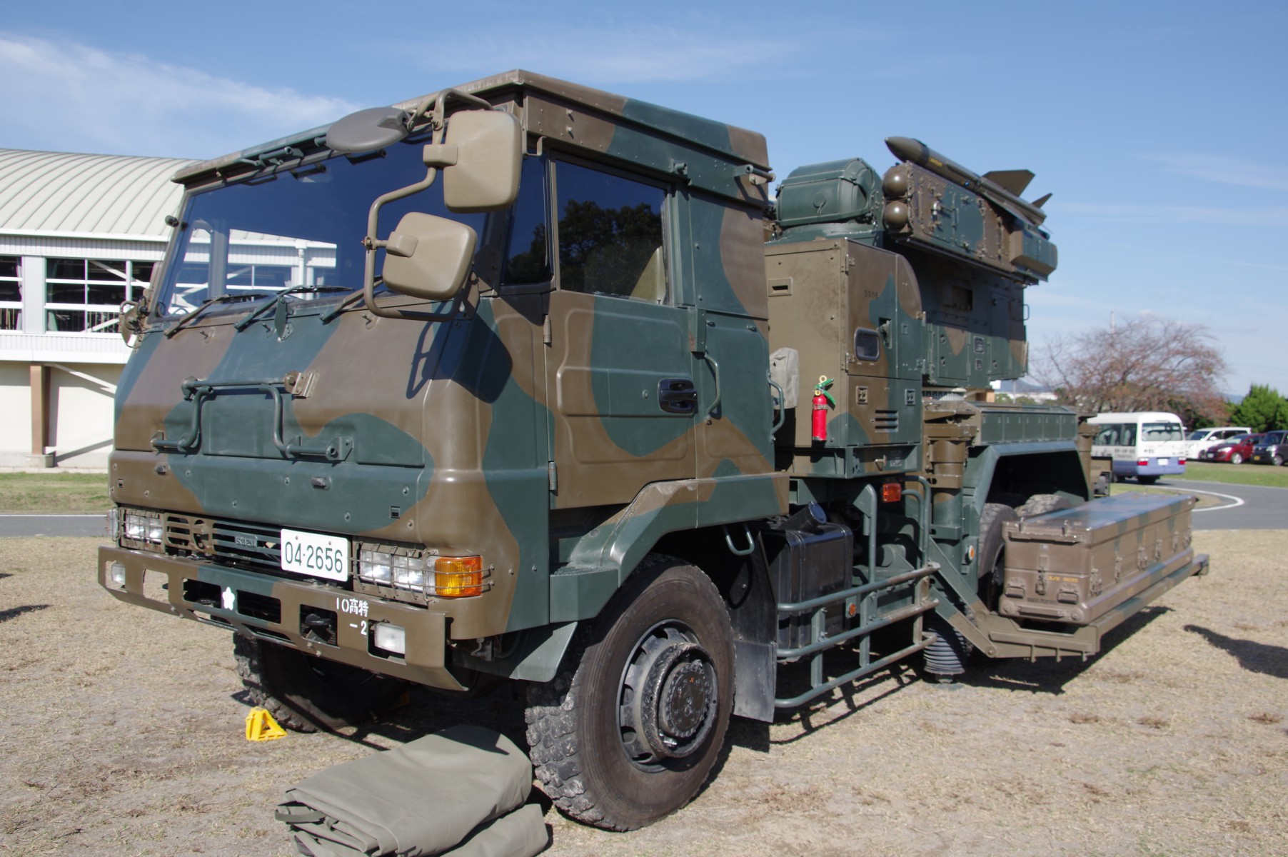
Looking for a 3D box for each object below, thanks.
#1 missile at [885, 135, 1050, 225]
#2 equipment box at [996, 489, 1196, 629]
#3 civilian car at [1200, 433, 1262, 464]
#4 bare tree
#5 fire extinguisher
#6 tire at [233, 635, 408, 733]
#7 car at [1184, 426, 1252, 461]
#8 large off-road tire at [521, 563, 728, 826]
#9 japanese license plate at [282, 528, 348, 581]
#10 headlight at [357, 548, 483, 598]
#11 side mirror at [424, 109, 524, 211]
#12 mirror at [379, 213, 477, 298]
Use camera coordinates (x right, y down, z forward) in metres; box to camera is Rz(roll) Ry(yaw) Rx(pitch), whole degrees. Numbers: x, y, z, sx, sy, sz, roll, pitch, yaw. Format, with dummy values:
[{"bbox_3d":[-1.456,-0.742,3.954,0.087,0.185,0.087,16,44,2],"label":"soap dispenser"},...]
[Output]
[{"bbox_3d":[3.030,-2.280,10.150,2.700,0.460,0.460,8,-5,-44],"label":"missile"},{"bbox_3d":[3.466,0.871,8.120,0.520,0.530,3.600,1,1,36],"label":"equipment box"},{"bbox_3d":[30.100,1.000,55.000,3.950,1.500,1.700,0,1,-12],"label":"civilian car"},{"bbox_3d":[28.500,-2.500,65.000,11.000,8.000,9.500,0,1,23],"label":"bare tree"},{"bbox_3d":[0.920,-0.100,5.720,0.115,0.340,0.100,1,1,34],"label":"fire extinguisher"},{"bbox_3d":[-1.600,1.060,5.880,0.300,1.060,1.060,1,1,38],"label":"tire"},{"bbox_3d":[29.900,0.830,58.500,4.600,1.680,1.760,0,1,-13],"label":"car"},{"bbox_3d":[-0.027,1.062,4.530,0.300,1.060,1.060,1,1,38],"label":"large off-road tire"},{"bbox_3d":[-1.178,0.453,3.970,0.385,0.155,0.020,1,1,39],"label":"japanese license plate"},{"bbox_3d":[-0.752,0.483,3.690,0.490,0.150,0.150,1,1,34],"label":"headlight"},{"bbox_3d":[-0.513,-0.800,3.320,0.265,0.305,0.100,0,1,12],"label":"side mirror"},{"bbox_3d":[-0.632,-0.502,3.240,0.225,0.235,0.100,12,0,8],"label":"mirror"}]

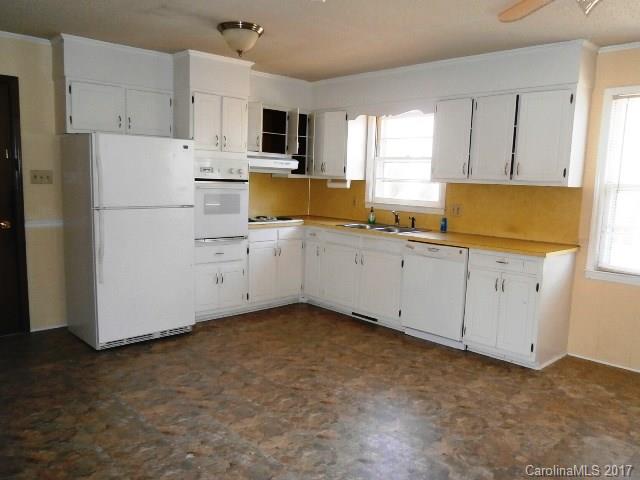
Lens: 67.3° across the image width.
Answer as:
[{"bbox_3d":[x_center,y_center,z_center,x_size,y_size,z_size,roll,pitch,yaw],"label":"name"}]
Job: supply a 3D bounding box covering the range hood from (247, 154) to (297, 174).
[{"bbox_3d":[-0.669,-0.845,5.240,0.728,0.178,0.485,-5,10,-43],"label":"range hood"}]

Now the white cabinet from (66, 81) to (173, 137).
[{"bbox_3d":[-1.860,-1.152,4.393,0.920,0.435,0.370,-6,10,-42],"label":"white cabinet"}]

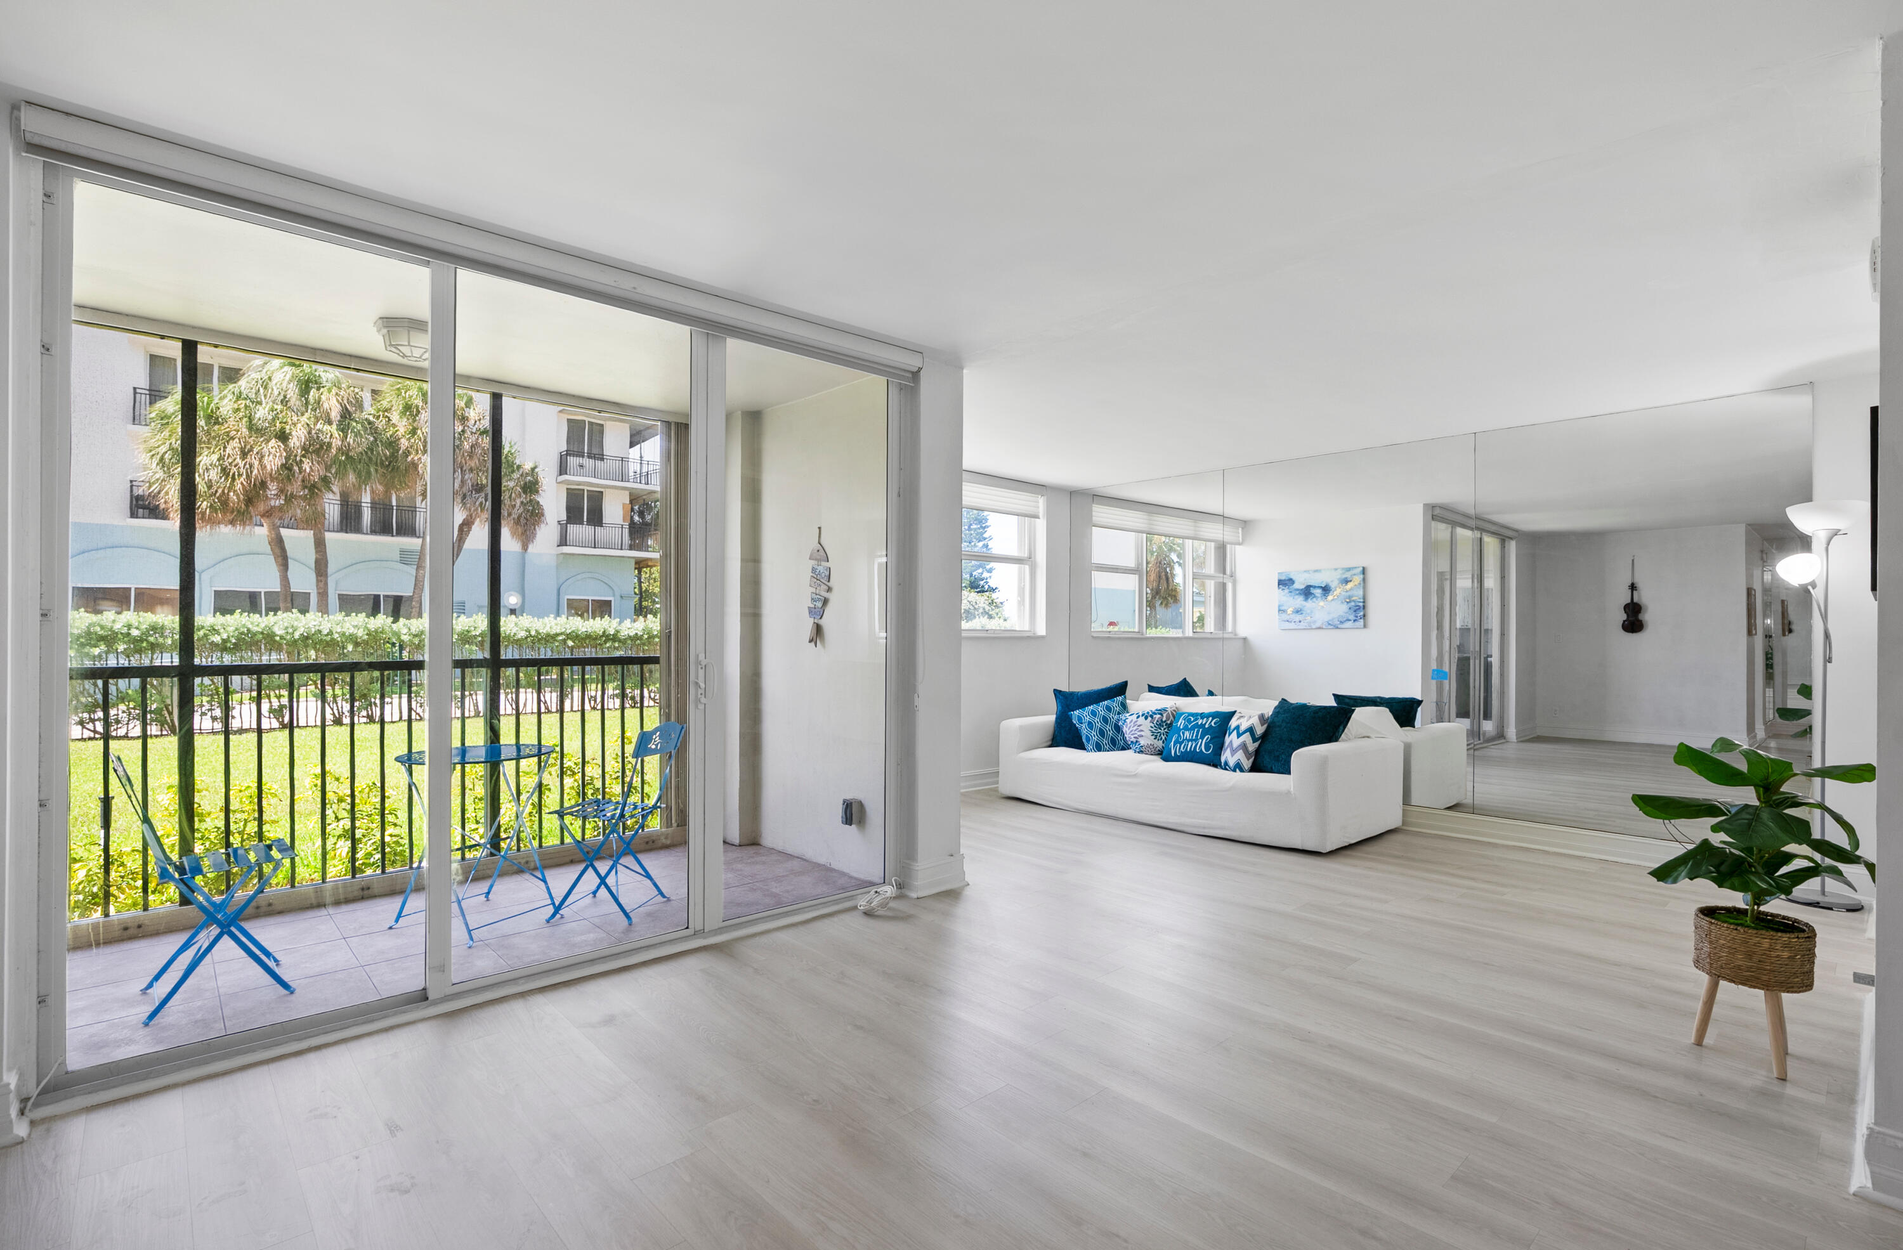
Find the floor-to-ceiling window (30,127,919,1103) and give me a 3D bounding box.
[{"bbox_3d":[-1.269,0.021,3.120,2.900,2.460,0.130,0,0,-42],"label":"floor-to-ceiling window"}]

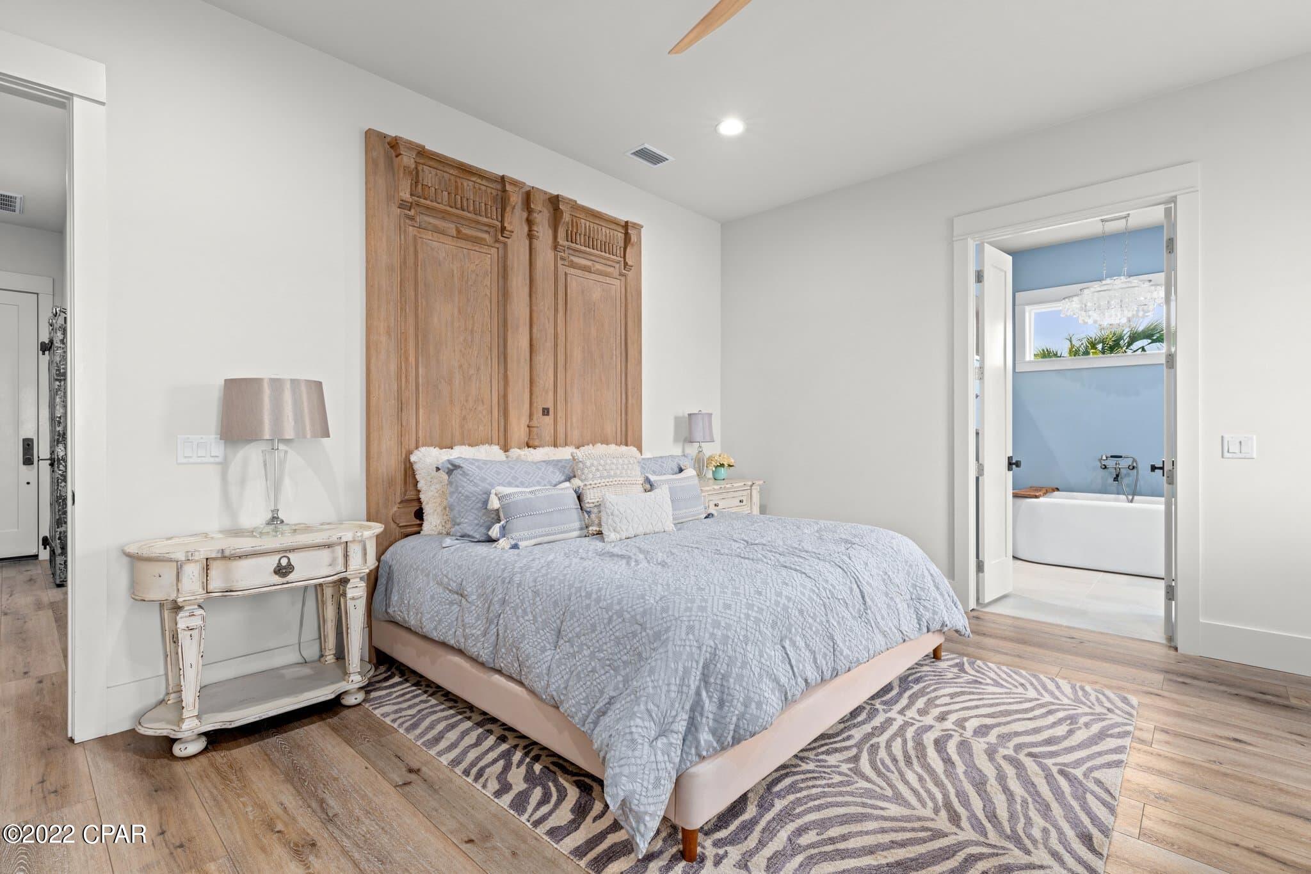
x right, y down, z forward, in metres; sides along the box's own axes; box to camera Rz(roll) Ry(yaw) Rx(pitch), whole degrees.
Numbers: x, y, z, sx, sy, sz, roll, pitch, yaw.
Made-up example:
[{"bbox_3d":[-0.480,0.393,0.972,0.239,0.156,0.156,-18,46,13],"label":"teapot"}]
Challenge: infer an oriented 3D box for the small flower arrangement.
[{"bbox_3d":[0.509,0.235,4.618,0.210,0.220,0.225,0,0,0],"label":"small flower arrangement"}]

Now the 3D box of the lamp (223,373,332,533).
[{"bbox_3d":[-1.643,0.083,2.511,0.370,0.670,0.395,0,0,44],"label":"lamp"}]

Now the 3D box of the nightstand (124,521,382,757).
[{"bbox_3d":[-1.618,0.790,2.427,0.480,0.752,0.885,0,0,44],"label":"nightstand"}]

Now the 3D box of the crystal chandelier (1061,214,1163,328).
[{"bbox_3d":[4.030,-1.428,5.105,0.800,0.950,0.520,0,0,42],"label":"crystal chandelier"}]

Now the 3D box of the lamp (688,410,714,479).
[{"bbox_3d":[0.353,0.075,4.628,0.205,0.555,0.205,0,0,0],"label":"lamp"}]

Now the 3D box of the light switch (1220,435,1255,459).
[{"bbox_3d":[2.978,0.052,2.975,0.122,0.119,0.010,0,0,42],"label":"light switch"}]

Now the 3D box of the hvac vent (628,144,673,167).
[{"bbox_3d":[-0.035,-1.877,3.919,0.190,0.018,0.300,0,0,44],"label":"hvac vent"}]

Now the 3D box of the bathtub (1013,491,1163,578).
[{"bbox_3d":[4.081,0.847,5.229,1.700,0.610,0.770,0,0,42],"label":"bathtub"}]

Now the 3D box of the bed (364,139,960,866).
[{"bbox_3d":[0.038,-0.203,2.975,2.190,2.730,2.200,0,0,44],"label":"bed"}]

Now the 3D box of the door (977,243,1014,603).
[{"bbox_3d":[2.411,-0.101,4.126,0.505,2.440,0.045,0,0,-40],"label":"door"}]

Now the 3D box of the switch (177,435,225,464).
[{"bbox_3d":[-1.935,0.055,2.482,0.010,0.121,0.163,0,0,44],"label":"switch"}]

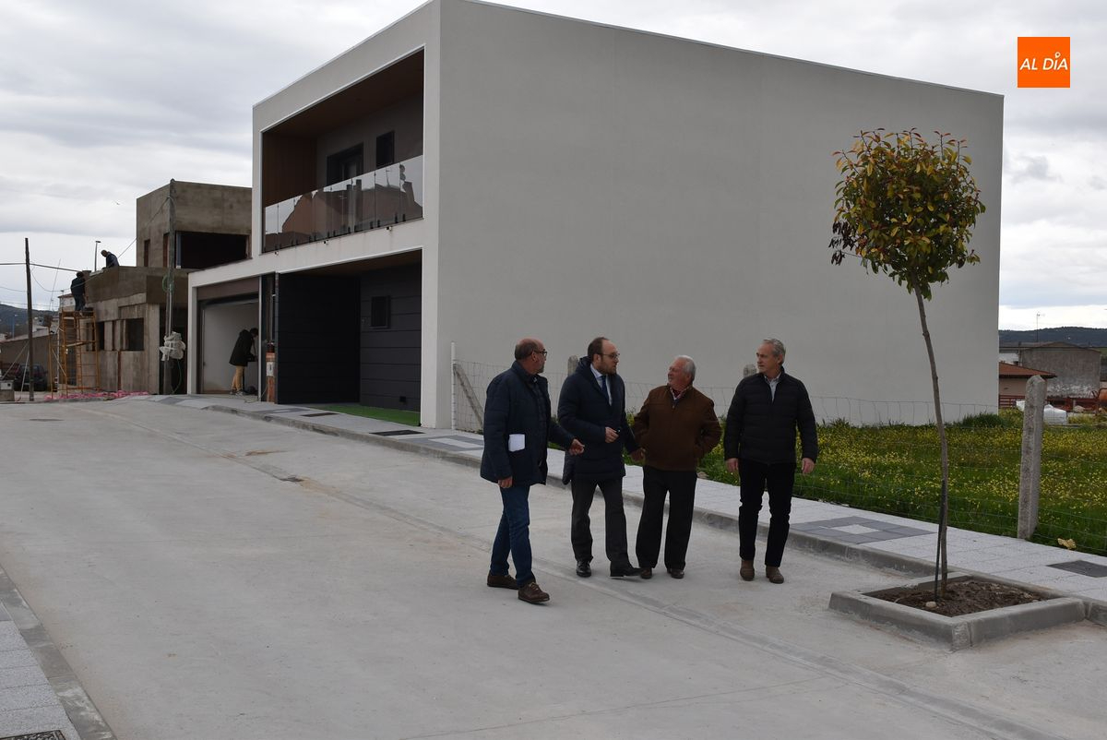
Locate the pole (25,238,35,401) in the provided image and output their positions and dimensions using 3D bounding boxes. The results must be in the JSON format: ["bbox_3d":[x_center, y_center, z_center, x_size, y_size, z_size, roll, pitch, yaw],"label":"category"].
[{"bbox_3d":[-19.634,-1.883,41.500,0.170,6.100,0.170,-2,0,-33],"label":"pole"}]

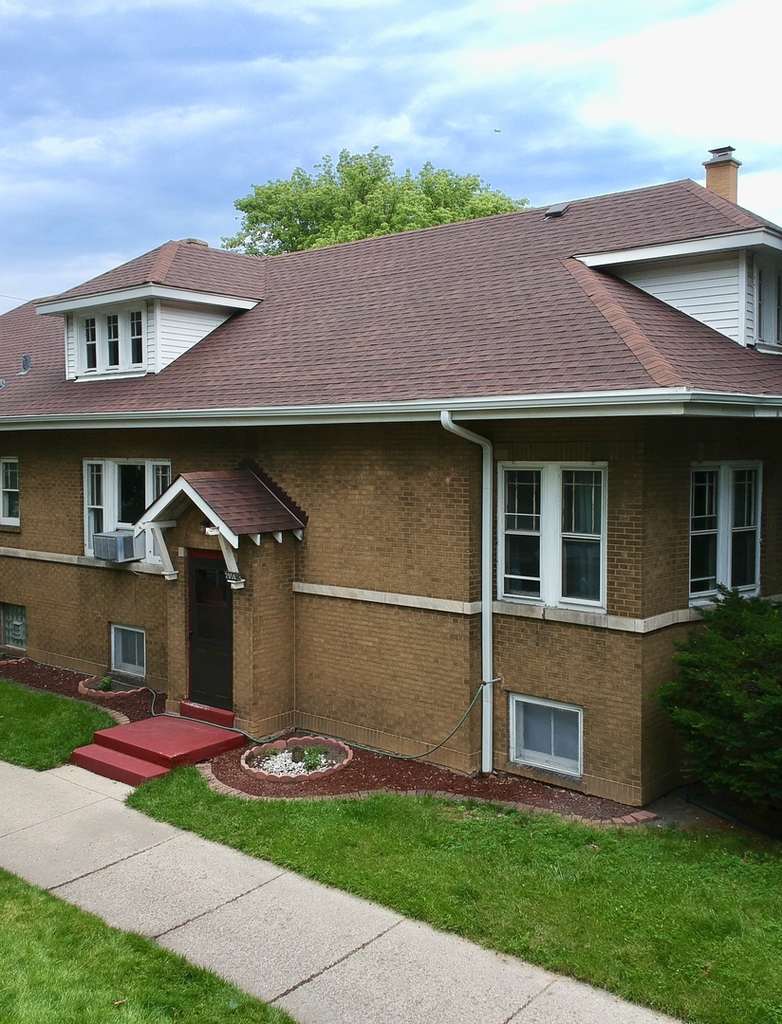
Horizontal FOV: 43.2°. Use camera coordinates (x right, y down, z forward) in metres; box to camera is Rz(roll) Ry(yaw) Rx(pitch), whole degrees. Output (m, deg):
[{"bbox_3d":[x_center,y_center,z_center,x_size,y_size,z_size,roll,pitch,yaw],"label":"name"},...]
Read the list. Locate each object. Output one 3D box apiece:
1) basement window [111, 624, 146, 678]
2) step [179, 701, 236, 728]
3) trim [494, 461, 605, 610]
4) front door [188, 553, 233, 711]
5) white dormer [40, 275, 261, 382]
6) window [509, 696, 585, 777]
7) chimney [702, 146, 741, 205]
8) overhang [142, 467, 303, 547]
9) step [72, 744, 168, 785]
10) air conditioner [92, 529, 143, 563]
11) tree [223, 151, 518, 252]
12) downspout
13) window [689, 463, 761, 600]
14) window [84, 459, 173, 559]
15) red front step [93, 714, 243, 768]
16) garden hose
[{"bbox_3d":[-4.373,2.322,16.465,0.940,0.790,0.110,3,5,40],"label":"basement window"},{"bbox_3d":[-2.610,2.921,14.226,1.194,0.217,0.168,3,5,40],"label":"step"},{"bbox_3d":[1.837,0.262,11.380,1.440,1.680,0.120,3,5,40],"label":"trim"},{"bbox_3d":[-2.543,1.748,14.164,0.967,2.132,0.090,3,5,40],"label":"front door"},{"bbox_3d":[-4.472,-3.094,17.752,3.600,1.410,2.120,3,6,40],"label":"white dormer"},{"bbox_3d":[1.888,2.644,11.757,1.030,0.850,0.120,3,6,40],"label":"window"},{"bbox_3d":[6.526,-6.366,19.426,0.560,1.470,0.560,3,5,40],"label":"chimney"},{"bbox_3d":[-2.470,-0.084,14.046,2.250,0.967,1.263,3,5,40],"label":"overhang"},{"bbox_3d":[-3.551,3.353,13.006,1.678,0.163,0.424,3,5,40],"label":"step"},{"bbox_3d":[-4.484,0.574,16.309,0.671,0.414,0.553,3,5,40],"label":"air conditioner"},{"bbox_3d":[-0.490,-6.194,37.800,12.000,15.600,12.000,3,5,40],"label":"tree"},{"bbox_3d":[0.906,1.024,11.535,0.110,4.370,0.960,3,5,40],"label":"downspout"},{"bbox_3d":[4.053,0.241,11.965,1.511,1.727,0.120,-3,5,-39],"label":"window"},{"bbox_3d":[-4.335,-0.030,16.397,2.416,1.690,0.140,3,5,39],"label":"window"},{"bbox_3d":[-3.012,3.148,13.607,1.710,0.175,1.360,3,5,40],"label":"red front step"},{"bbox_3d":[-1.841,2.524,13.910,7.008,1.145,1.234,3,5,40],"label":"garden hose"}]

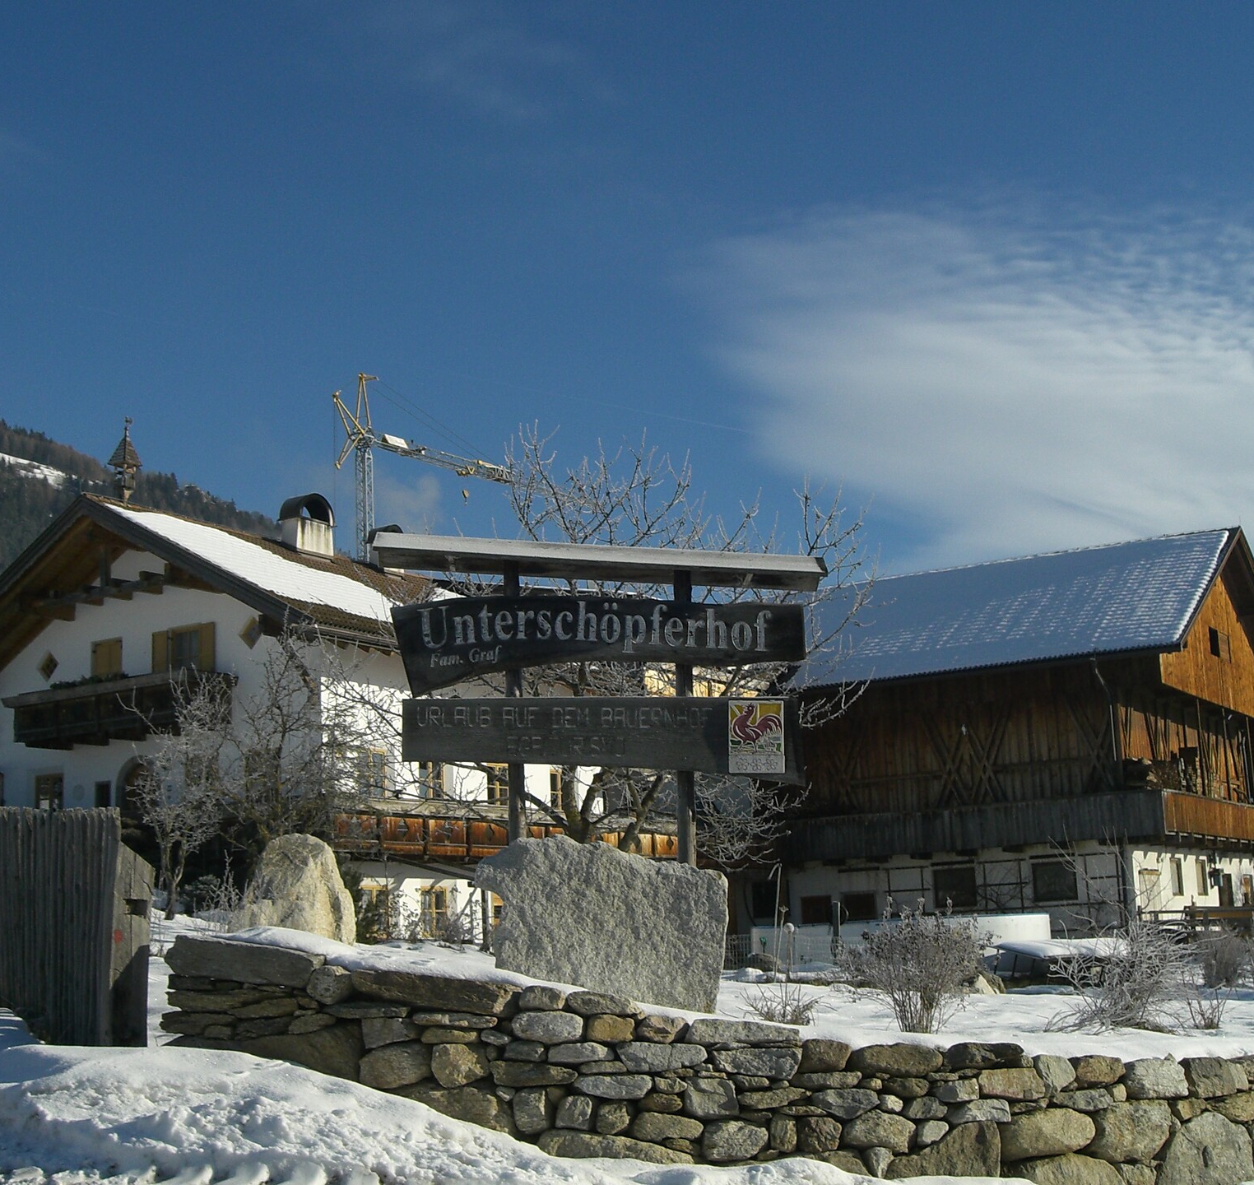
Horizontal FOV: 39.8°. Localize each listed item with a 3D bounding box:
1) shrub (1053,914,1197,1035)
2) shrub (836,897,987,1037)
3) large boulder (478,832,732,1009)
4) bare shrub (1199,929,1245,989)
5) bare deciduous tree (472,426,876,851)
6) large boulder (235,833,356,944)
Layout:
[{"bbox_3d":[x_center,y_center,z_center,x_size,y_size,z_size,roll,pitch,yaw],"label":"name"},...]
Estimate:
[{"bbox_3d":[3.829,2.956,13.400,1.055,0.878,1.000,-5,-12,15],"label":"shrub"},{"bbox_3d":[2.257,2.959,13.700,1.154,1.042,1.050,-4,-11,8],"label":"shrub"},{"bbox_3d":[-0.193,2.355,12.300,1.741,1.222,0.800,-2,-11,-1],"label":"large boulder"},{"bbox_3d":[6.696,4.143,19.500,0.538,0.659,0.550,-6,-12,18],"label":"bare shrub"},{"bbox_3d":[0.548,1.124,20.000,4.529,6.017,4.400,-3,-11,1],"label":"bare deciduous tree"},{"bbox_3d":[-2.713,2.431,14.200,0.961,0.920,0.800,0,-12,-11],"label":"large boulder"}]

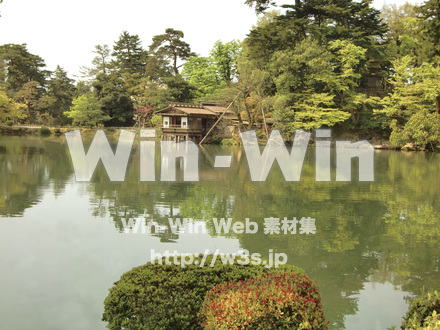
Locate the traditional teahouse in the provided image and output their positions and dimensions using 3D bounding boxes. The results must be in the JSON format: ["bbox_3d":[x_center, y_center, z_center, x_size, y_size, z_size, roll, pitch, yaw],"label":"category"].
[{"bbox_3d":[-2.398,-4.652,77.824,5.000,4.500,8.300,4,4,38],"label":"traditional teahouse"}]

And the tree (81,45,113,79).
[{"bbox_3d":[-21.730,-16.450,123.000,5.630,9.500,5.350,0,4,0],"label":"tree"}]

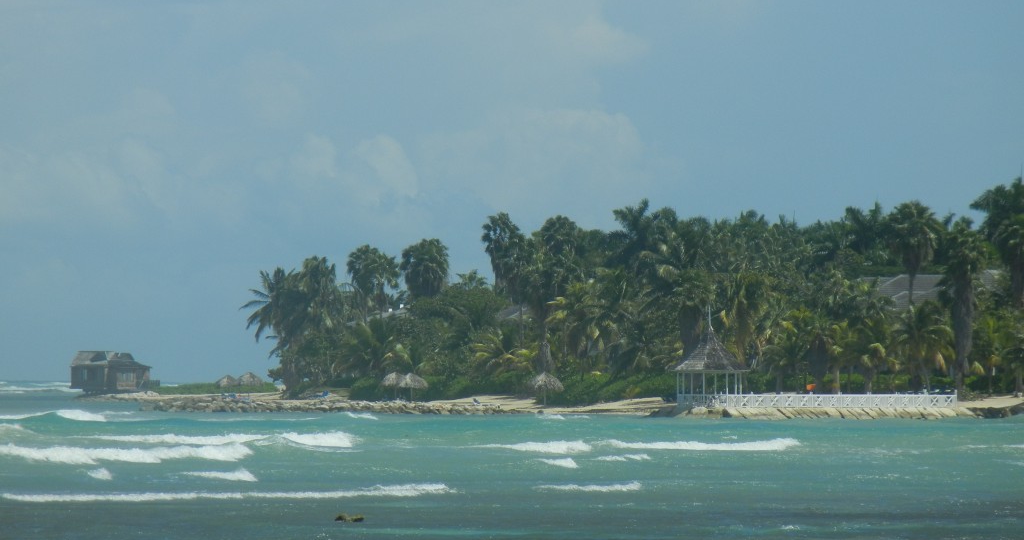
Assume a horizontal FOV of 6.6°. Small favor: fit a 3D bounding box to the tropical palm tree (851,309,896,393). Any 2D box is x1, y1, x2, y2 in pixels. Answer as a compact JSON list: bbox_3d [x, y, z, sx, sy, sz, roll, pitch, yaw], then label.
[{"bbox_3d":[30.389,6.884,745.000,4.110,7.300,4.110,0,-1,0],"label":"tropical palm tree"}]

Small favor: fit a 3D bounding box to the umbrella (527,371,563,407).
[{"bbox_3d":[3.100,10.392,775.000,2.790,3.060,2.790,0,-1,0],"label":"umbrella"}]

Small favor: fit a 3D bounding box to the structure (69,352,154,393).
[{"bbox_3d":[-45.355,11.636,1005.000,9.290,4.930,7.500,0,-1,-10],"label":"structure"}]

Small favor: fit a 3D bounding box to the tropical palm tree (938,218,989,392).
[{"bbox_3d":[37.547,2.952,738.000,4.160,14.470,4.160,0,-1,0],"label":"tropical palm tree"}]

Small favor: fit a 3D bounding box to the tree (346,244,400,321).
[{"bbox_3d":[-13.266,4.358,850.000,5.170,13.600,5.170,0,-1,0],"label":"tree"}]

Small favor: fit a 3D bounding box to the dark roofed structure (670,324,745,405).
[{"bbox_3d":[15.966,7.542,712.000,6.180,6.820,6.180,0,-1,0],"label":"dark roofed structure"}]

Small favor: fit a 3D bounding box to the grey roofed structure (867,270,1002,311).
[{"bbox_3d":[37.611,4.763,790.000,12.460,9.440,10.000,0,-1,0],"label":"grey roofed structure"}]

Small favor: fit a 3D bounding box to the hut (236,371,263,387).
[{"bbox_3d":[-27.430,11.685,930.000,2.780,2.310,2.780,0,-1,0],"label":"hut"}]

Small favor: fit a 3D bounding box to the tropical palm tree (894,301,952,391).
[{"bbox_3d":[34.545,6.548,745.000,5.040,7.980,5.040,0,-1,0],"label":"tropical palm tree"}]

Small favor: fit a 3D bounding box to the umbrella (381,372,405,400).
[{"bbox_3d":[-10.765,10.765,820.000,2.590,2.770,2.590,0,-1,0],"label":"umbrella"}]

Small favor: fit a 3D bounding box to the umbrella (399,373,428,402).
[{"bbox_3d":[-8.824,10.459,795.000,2.690,2.550,2.690,0,-1,0],"label":"umbrella"}]

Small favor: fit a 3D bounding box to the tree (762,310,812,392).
[{"bbox_3d":[23.086,6.968,745.000,4.280,7.140,4.280,0,-1,0],"label":"tree"}]

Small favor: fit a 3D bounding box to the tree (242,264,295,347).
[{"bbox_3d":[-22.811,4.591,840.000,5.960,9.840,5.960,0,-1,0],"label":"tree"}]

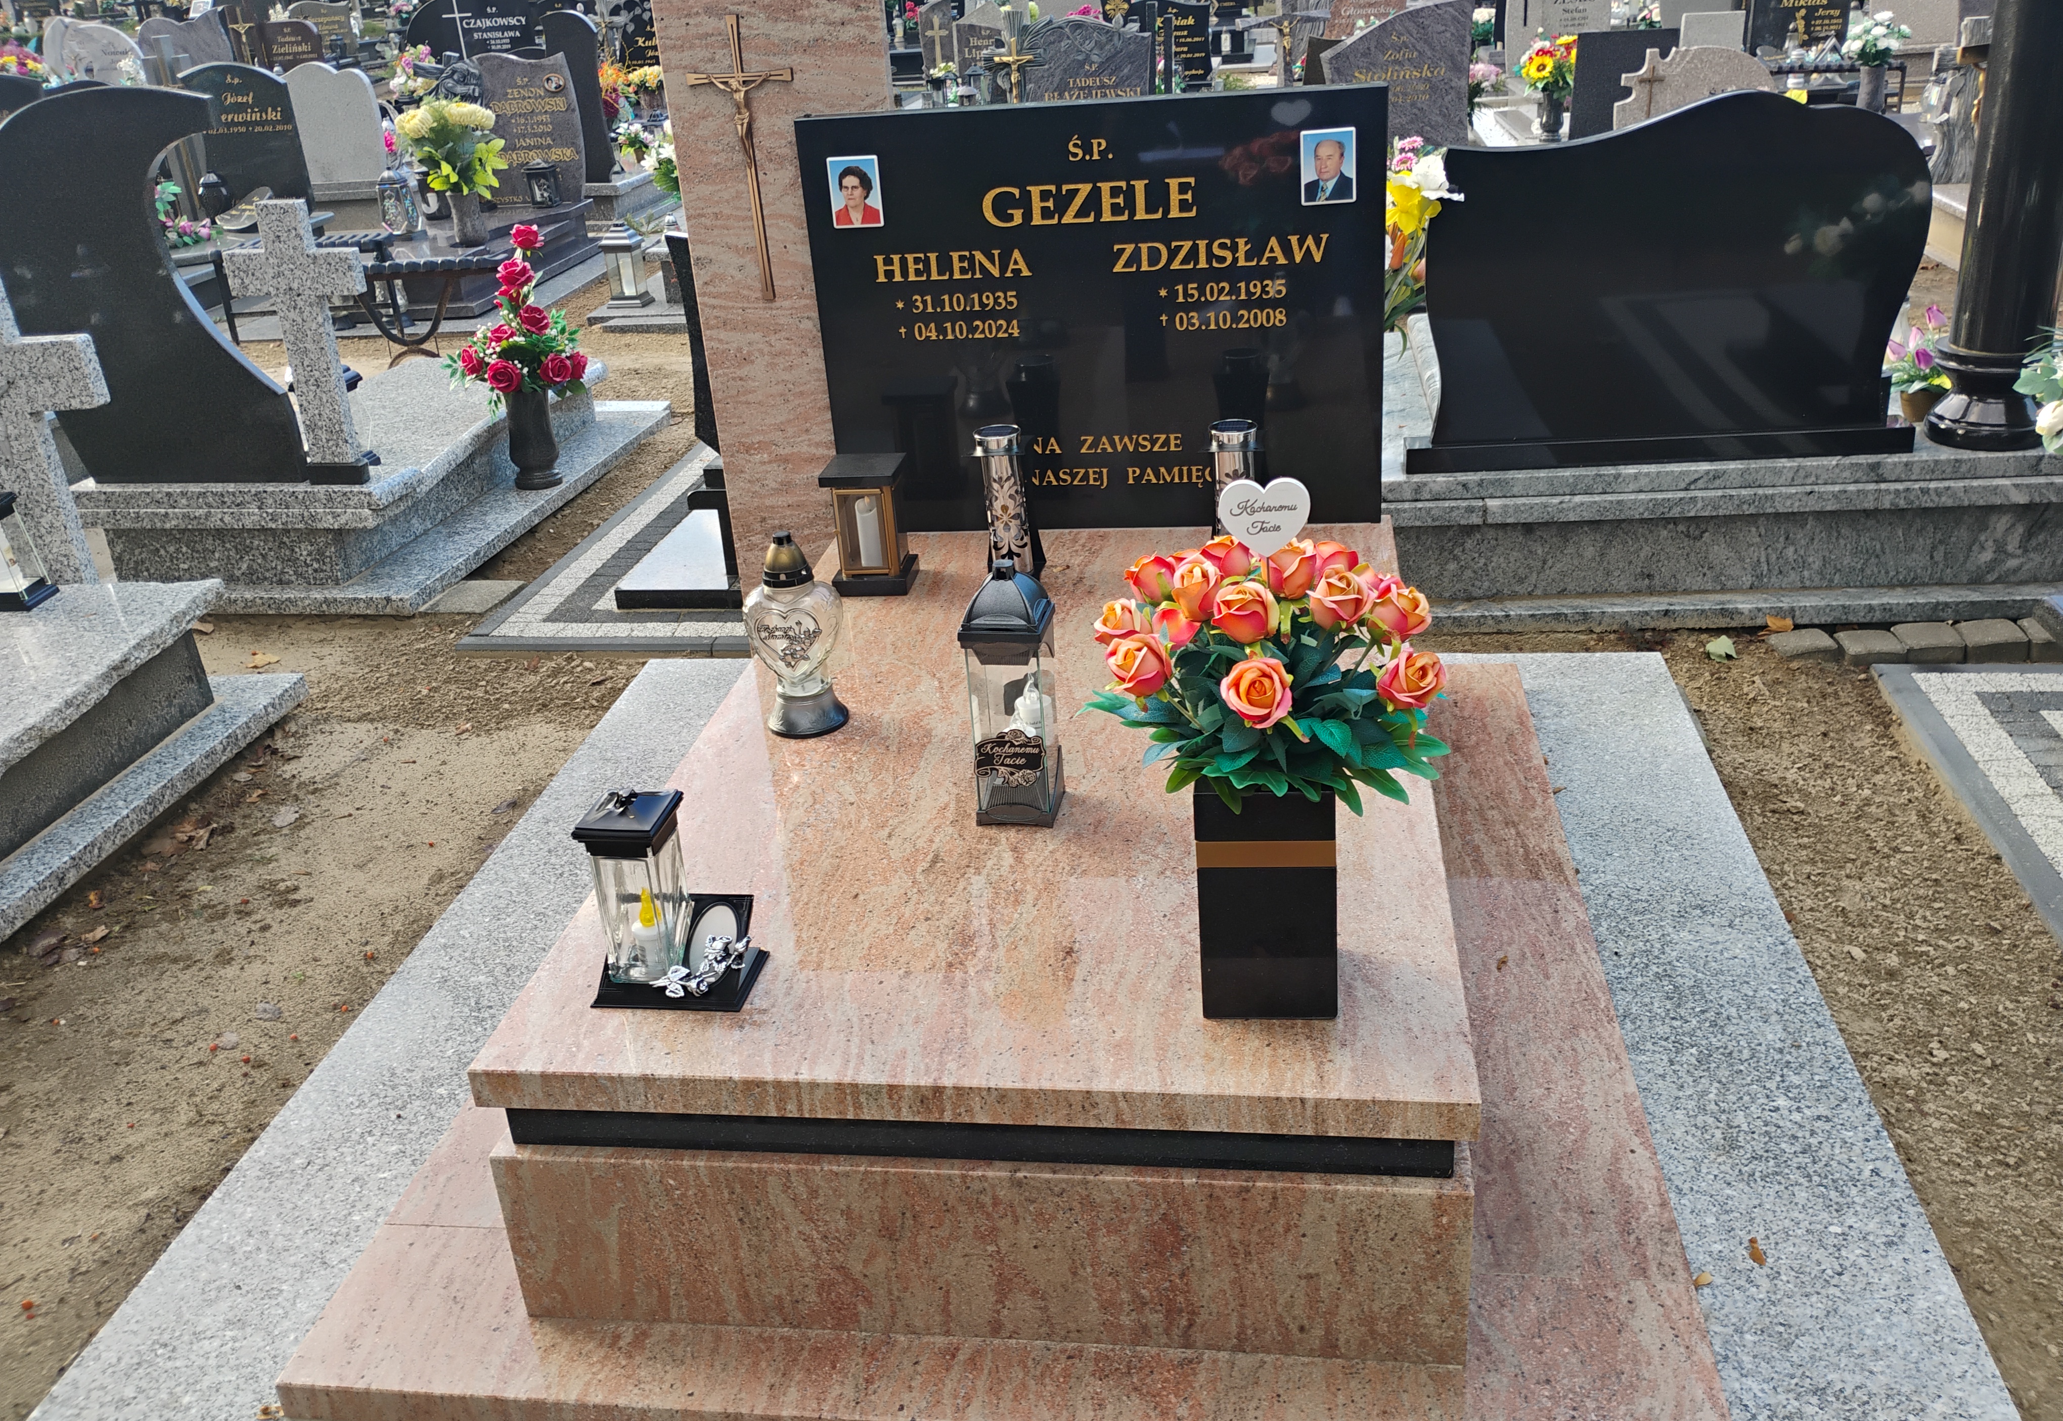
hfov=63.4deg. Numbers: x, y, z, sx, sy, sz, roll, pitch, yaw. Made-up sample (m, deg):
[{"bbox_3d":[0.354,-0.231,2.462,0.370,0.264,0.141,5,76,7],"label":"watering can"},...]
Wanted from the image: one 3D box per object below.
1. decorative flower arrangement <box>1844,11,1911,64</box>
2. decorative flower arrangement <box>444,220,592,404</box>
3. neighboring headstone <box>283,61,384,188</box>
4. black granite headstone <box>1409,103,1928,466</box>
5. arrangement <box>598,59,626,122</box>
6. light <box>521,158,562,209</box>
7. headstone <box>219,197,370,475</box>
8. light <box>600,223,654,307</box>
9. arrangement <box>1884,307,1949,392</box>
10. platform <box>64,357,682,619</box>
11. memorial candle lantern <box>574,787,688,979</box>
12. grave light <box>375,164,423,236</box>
[{"bbox_3d":[4.122,-3.286,8.150,0.310,0.250,0.290,0,26,9],"label":"decorative flower arrangement"},{"bbox_3d":[-1.450,-1.125,4.749,0.387,0.479,0.347,0,26,9],"label":"decorative flower arrangement"},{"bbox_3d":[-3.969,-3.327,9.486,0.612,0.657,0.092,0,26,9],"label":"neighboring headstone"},{"bbox_3d":[1.322,-0.886,3.479,1.050,0.745,0.095,-2,26,6],"label":"black granite headstone"},{"bbox_3d":[-3.132,-4.614,12.451,0.296,0.449,0.285,0,26,9],"label":"arrangement"},{"bbox_3d":[-2.288,-2.462,7.796,0.128,0.207,0.128,0,26,9],"label":"light"},{"bbox_3d":[-1.738,-0.888,4.061,0.352,0.673,0.092,3,27,7],"label":"headstone"},{"bbox_3d":[-1.568,-1.730,6.476,0.148,0.305,0.148,2,26,13],"label":"light"},{"bbox_3d":[1.970,-0.793,3.688,0.148,0.189,0.138,0,26,9],"label":"arrangement"},{"bbox_3d":[-1.994,-0.742,5.050,1.166,0.266,1.642,1,27,12],"label":"platform"},{"bbox_3d":[-0.429,0.186,1.826,0.092,0.229,0.094,0,26,9],"label":"memorial candle lantern"},{"bbox_3d":[-3.057,-2.422,8.006,0.155,0.310,0.155,0,26,9],"label":"grave light"}]

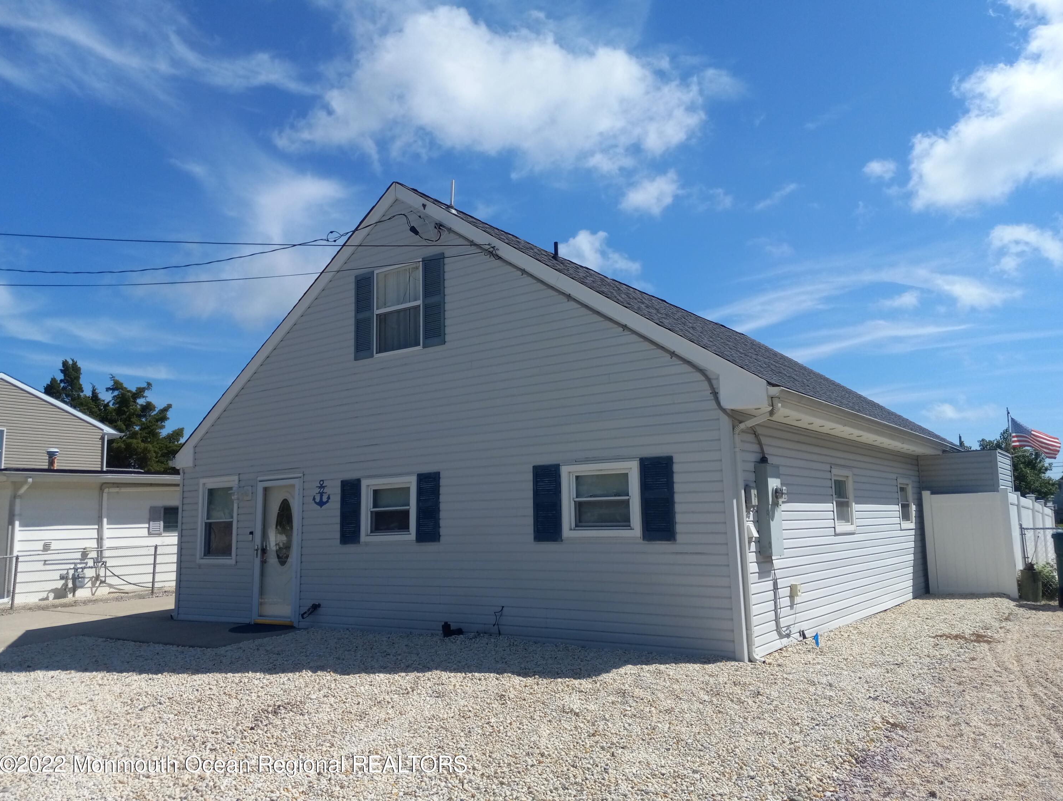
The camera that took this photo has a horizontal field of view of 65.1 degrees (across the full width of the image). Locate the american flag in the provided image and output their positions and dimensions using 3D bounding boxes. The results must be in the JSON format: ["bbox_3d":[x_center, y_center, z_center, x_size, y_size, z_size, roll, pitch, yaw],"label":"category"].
[{"bbox_3d":[16.953,1.248,28.000,1.600,1.280,0.320,-6,-10,31],"label":"american flag"}]

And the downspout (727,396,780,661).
[{"bbox_3d":[2.244,1.225,7.996,0.460,2.490,0.110,-7,-10,35],"label":"downspout"}]

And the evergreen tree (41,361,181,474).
[{"bbox_3d":[-17.447,2.588,34.384,5.440,8.530,5.170,3,-9,-27],"label":"evergreen tree"}]

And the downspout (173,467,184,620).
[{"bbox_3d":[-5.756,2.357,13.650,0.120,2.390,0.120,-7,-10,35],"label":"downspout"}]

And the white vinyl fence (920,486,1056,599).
[{"bbox_3d":[9.534,2.825,17.042,1.400,1.860,6.800,-7,-10,35],"label":"white vinyl fence"}]

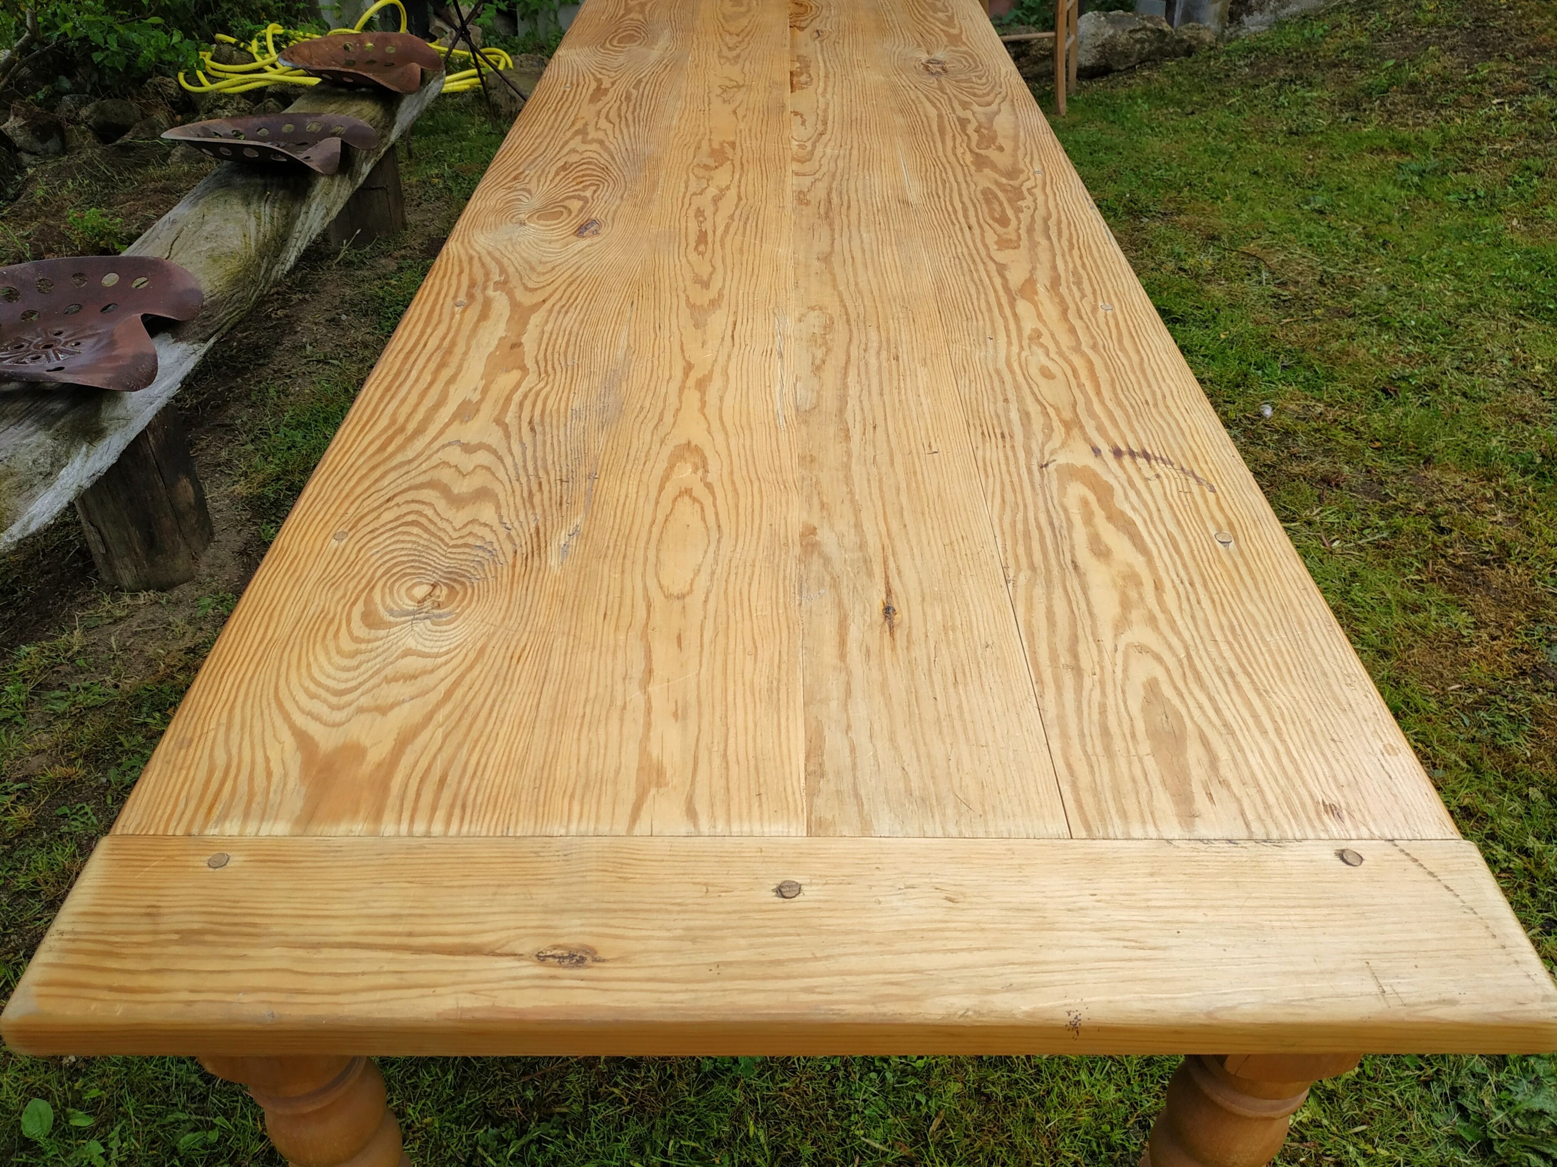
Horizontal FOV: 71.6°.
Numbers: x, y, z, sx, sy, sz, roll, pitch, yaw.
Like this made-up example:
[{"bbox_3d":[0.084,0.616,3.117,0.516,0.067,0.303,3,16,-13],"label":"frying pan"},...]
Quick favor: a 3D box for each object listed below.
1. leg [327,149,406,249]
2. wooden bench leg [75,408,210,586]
[{"bbox_3d":[-1.227,-1.172,3.175,0.217,0.305,0.217,3,41,-3],"label":"leg"},{"bbox_3d":[-1.183,-0.162,2.003,0.210,0.310,0.210,6,41,-5],"label":"wooden bench leg"}]

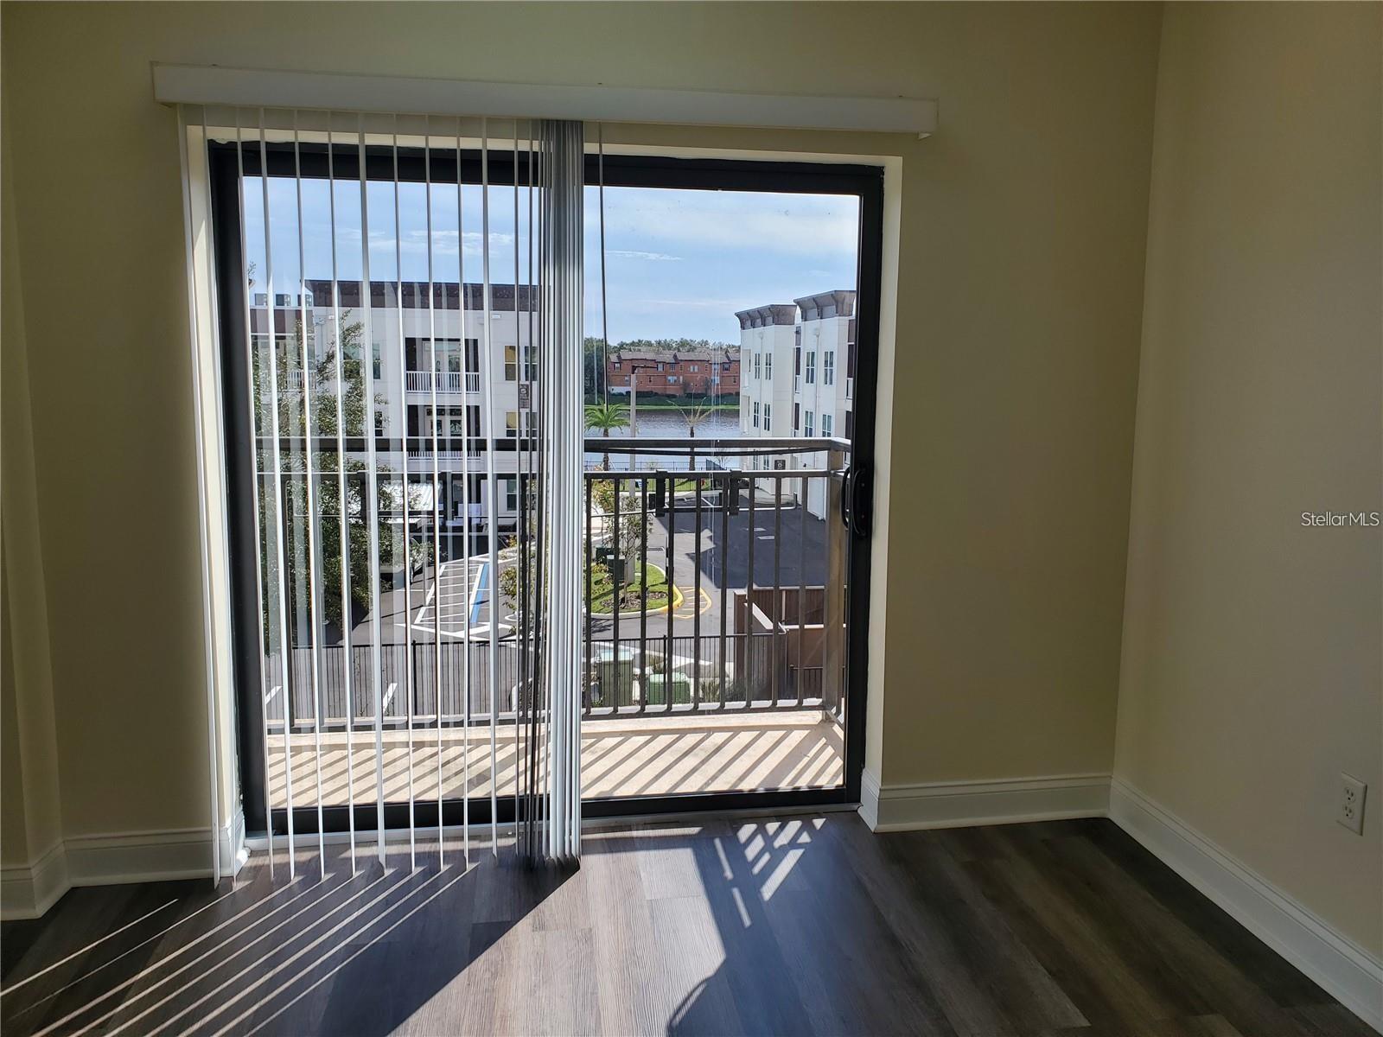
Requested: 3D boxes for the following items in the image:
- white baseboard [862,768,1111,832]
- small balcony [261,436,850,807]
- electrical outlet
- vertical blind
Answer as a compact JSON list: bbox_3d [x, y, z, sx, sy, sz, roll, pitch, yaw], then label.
[{"bbox_3d":[0.942,0.882,3.347,0.790,0.150,0.200,-1,8,-8],"label":"white baseboard"},{"bbox_3d":[-0.518,0.326,3.851,2.430,1.215,1.110,-1,8,-8],"label":"small balcony"},{"bbox_3d":[1.484,0.642,2.338,0.007,0.119,0.074,-1,8,-8],"label":"electrical outlet"},{"bbox_3d":[-0.788,-0.025,2.778,1.013,2.050,0.100,-1,8,-8],"label":"vertical blind"}]

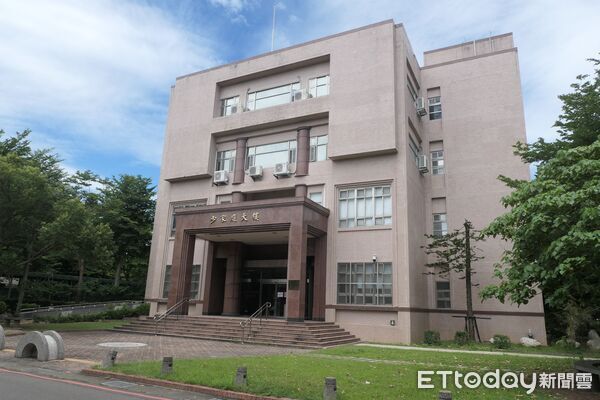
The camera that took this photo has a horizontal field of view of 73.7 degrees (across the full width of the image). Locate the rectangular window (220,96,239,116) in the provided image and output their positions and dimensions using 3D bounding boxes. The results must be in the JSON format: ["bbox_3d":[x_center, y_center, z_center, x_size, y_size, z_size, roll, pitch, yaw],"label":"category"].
[{"bbox_3d":[-4.795,-6.295,27.245,1.520,1.380,0.130,-5,-16,26],"label":"rectangular window"}]

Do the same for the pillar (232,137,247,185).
[{"bbox_3d":[-3.846,-2.408,25.345,0.680,2.900,0.500,-5,-16,26],"label":"pillar"}]

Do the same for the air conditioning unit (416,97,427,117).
[{"bbox_3d":[7.502,-5.866,24.699,0.330,0.640,0.820,-5,-16,26],"label":"air conditioning unit"}]

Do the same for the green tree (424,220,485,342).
[{"bbox_3d":[8.500,4.392,22.090,3.132,6.531,2.784,-5,-16,26],"label":"green tree"}]

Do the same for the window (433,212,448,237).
[{"bbox_3d":[8.416,1.529,23.979,0.830,1.480,0.130,-5,-16,26],"label":"window"}]

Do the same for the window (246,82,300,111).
[{"bbox_3d":[-1.831,-6.699,26.415,4.094,1.456,0.150,-5,-16,26],"label":"window"}]

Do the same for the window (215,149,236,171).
[{"bbox_3d":[-4.999,-2.542,26.890,1.577,1.604,0.150,-5,-16,26],"label":"window"}]

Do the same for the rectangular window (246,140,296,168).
[{"bbox_3d":[-1.813,-2.885,25.991,3.898,1.612,0.116,-5,-16,26],"label":"rectangular window"}]

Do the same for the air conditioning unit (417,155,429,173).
[{"bbox_3d":[7.648,-2.256,24.765,0.325,0.742,0.870,-5,-16,26],"label":"air conditioning unit"}]

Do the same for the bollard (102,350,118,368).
[{"bbox_3d":[-4.461,3.749,9.419,0.230,0.370,0.230,24,-14,-18],"label":"bollard"}]

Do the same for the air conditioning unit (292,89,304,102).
[{"bbox_3d":[-0.059,-6.494,25.146,0.780,0.600,0.300,-5,-16,26],"label":"air conditioning unit"}]

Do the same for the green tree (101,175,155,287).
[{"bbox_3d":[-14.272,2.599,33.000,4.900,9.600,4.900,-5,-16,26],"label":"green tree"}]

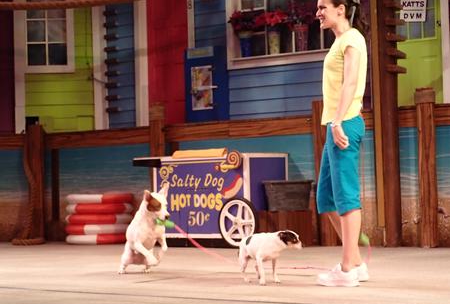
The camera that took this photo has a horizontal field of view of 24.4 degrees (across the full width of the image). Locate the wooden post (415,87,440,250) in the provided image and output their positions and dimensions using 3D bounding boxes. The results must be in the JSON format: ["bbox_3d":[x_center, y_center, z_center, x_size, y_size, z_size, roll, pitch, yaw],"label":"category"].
[{"bbox_3d":[1.769,0.137,9.245,0.155,1.406,0.155,-3,-2,32],"label":"wooden post"}]

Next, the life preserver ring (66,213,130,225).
[{"bbox_3d":[-1.297,0.703,10.750,0.700,0.102,0.700,-2,-2,0],"label":"life preserver ring"}]

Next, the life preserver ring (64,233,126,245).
[{"bbox_3d":[-1.294,0.913,10.750,0.700,0.102,0.700,-2,-2,0],"label":"life preserver ring"}]

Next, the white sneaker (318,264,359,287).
[{"bbox_3d":[0.655,0.709,6.008,0.250,0.125,0.098,-2,-2,2],"label":"white sneaker"}]

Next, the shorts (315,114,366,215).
[{"bbox_3d":[0.683,0.074,6.130,0.285,0.620,0.380,-2,-2,8],"label":"shorts"}]

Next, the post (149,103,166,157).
[{"bbox_3d":[-0.692,0.229,10.849,0.155,1.452,0.155,-3,-2,32],"label":"post"}]

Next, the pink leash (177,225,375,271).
[{"bbox_3d":[0.326,0.634,6.984,1.330,0.330,0.500,-1,-2,-5],"label":"pink leash"}]

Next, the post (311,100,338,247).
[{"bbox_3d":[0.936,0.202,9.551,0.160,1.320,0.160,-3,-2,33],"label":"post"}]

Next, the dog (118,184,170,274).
[{"bbox_3d":[-0.557,0.529,7.242,0.350,0.625,0.250,-3,-2,38],"label":"dog"}]

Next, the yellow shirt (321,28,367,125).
[{"bbox_3d":[0.703,-0.446,6.146,0.265,0.575,0.430,-2,-2,8],"label":"yellow shirt"}]

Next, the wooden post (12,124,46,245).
[{"bbox_3d":[-2.101,0.351,11.599,0.155,1.300,0.155,-3,-2,33],"label":"wooden post"}]

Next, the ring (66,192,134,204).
[{"bbox_3d":[-1.366,0.504,11.391,0.750,0.112,0.750,-2,-2,0],"label":"ring"}]

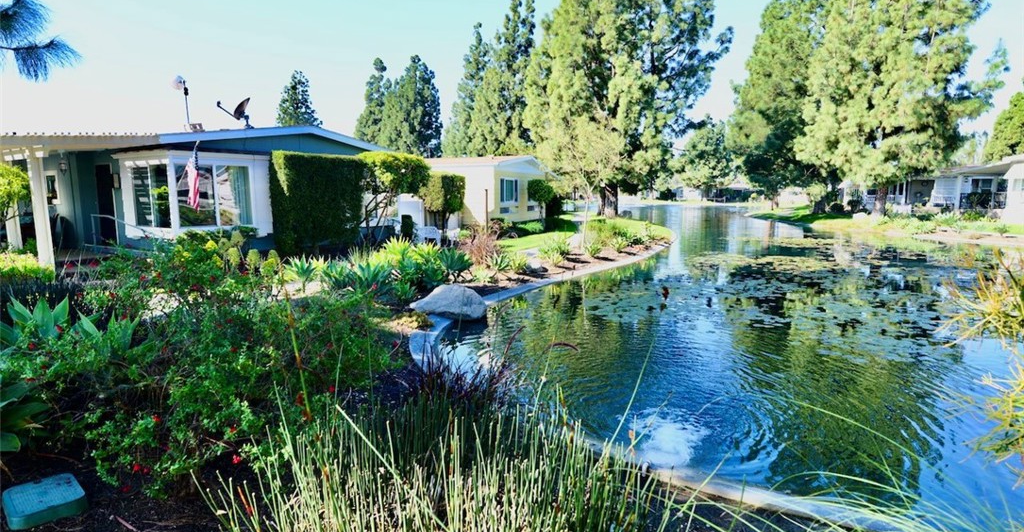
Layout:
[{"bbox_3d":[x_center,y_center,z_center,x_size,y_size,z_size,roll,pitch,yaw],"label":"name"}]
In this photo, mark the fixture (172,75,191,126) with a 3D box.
[{"bbox_3d":[-6.710,-3.340,11.546,0.340,1.050,0.260,-5,9,-30],"label":"fixture"}]

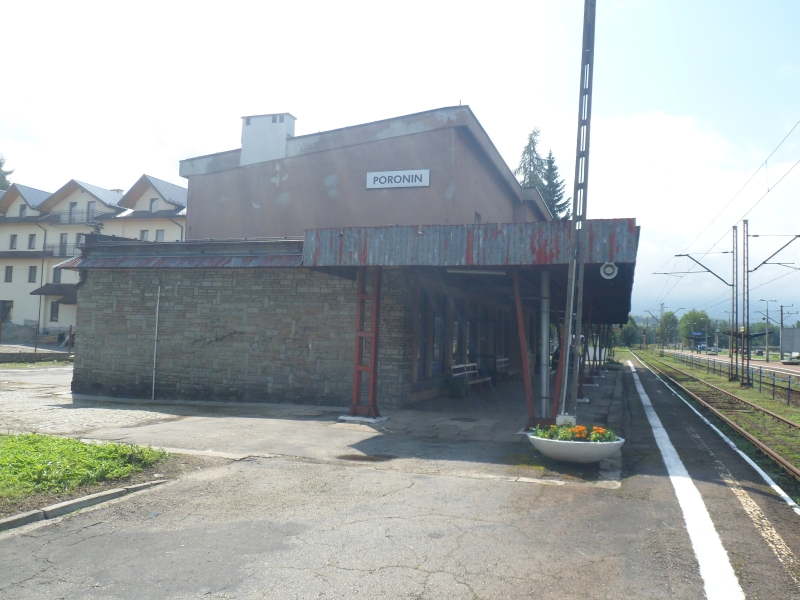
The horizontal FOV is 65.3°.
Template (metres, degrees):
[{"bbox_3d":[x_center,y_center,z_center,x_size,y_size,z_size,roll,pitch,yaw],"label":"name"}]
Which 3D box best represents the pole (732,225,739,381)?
[{"bbox_3d":[18.447,0.201,34.349,0.390,8.500,0.300,1,-4,20],"label":"pole"}]

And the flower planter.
[{"bbox_3d":[2.258,1.920,7.991,1.240,0.300,1.200,1,-4,20],"label":"flower planter"}]

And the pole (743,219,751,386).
[{"bbox_3d":[17.273,0.153,31.159,0.400,8.400,0.300,1,-4,20],"label":"pole"}]

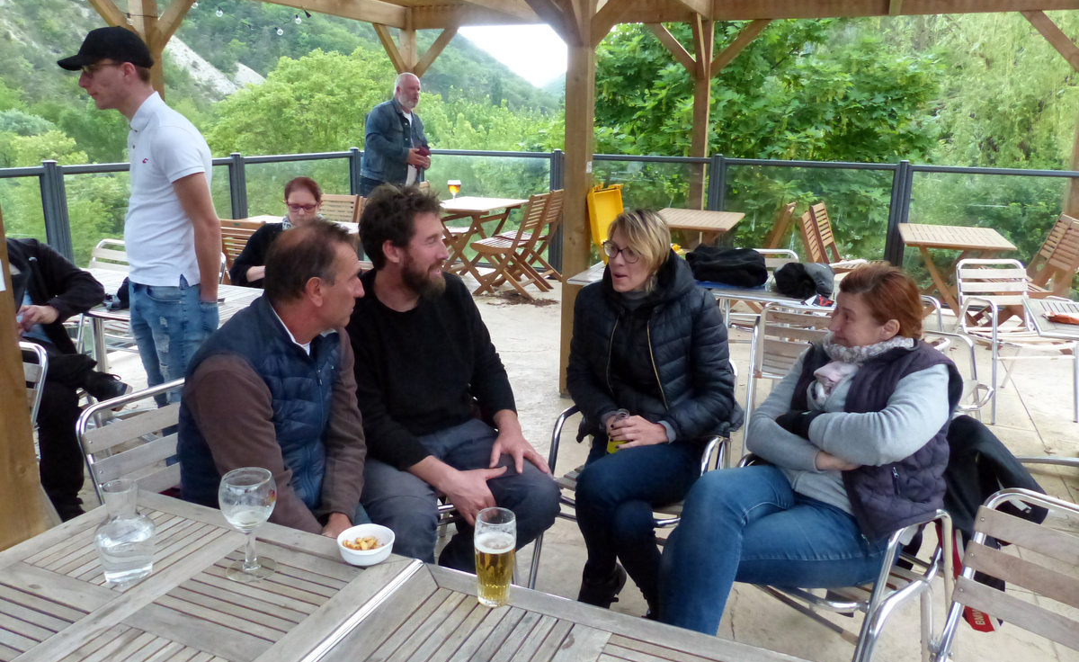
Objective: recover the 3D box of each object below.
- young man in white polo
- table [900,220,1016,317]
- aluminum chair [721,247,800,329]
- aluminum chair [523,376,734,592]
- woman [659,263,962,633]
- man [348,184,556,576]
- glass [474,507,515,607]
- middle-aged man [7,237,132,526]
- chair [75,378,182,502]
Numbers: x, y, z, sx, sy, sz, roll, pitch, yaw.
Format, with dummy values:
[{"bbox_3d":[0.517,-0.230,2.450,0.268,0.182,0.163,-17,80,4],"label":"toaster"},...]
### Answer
[{"bbox_3d":[-1.328,-0.104,2.800,0.500,1.790,0.480,-7,16,-28],"label":"young man in white polo"},{"bbox_3d":[3.142,-0.370,6.271,0.700,0.740,1.170,6,16,21],"label":"table"},{"bbox_3d":[1.345,-0.075,5.018,0.550,0.750,0.590,3,15,10],"label":"aluminum chair"},{"bbox_3d":[0.365,0.502,2.735,0.560,0.750,0.590,6,16,21],"label":"aluminum chair"},{"bbox_3d":[0.730,0.426,2.129,0.770,1.210,0.570,-9,17,-32],"label":"woman"},{"bbox_3d":[-0.306,0.209,2.676,0.620,1.330,0.800,-3,15,-15],"label":"man"},{"bbox_3d":[-0.075,0.372,1.323,0.067,0.149,0.067,1,14,0],"label":"glass"},{"bbox_3d":[-1.895,0.071,3.137,0.680,1.270,0.800,-8,16,-32],"label":"middle-aged man"},{"bbox_3d":[-0.894,0.562,2.305,0.570,0.745,0.540,10,17,32],"label":"chair"}]

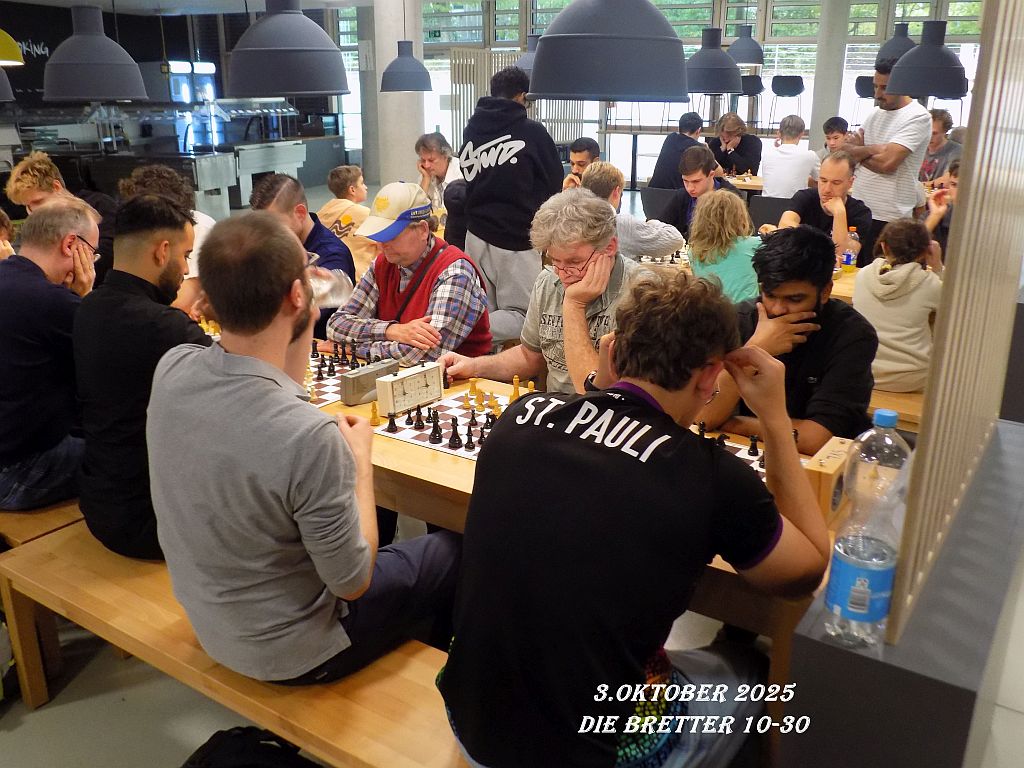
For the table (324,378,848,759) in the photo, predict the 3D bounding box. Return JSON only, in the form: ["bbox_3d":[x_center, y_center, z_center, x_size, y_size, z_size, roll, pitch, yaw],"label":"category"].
[{"bbox_3d":[-0.079,0.475,2.559,2.050,0.745,0.716,12,22,32],"label":"table"}]

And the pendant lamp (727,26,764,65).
[{"bbox_3d":[2.313,-3.363,8.804,0.395,0.355,0.395,0,18,0],"label":"pendant lamp"}]

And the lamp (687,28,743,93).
[{"bbox_3d":[1.186,-1.934,5.304,0.395,0.355,0.395,0,18,0],"label":"lamp"}]

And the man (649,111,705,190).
[{"bbox_3d":[1.677,-1.876,8.403,0.520,1.330,0.780,12,22,32],"label":"man"}]

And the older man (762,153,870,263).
[{"bbox_3d":[1.788,-0.648,5.161,0.570,1.330,0.720,12,22,33],"label":"older man"}]

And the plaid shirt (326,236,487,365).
[{"bbox_3d":[-0.372,-0.269,3.297,0.530,0.520,0.460,12,22,33],"label":"plaid shirt"}]

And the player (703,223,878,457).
[{"bbox_3d":[0.758,0.181,2.666,0.540,1.310,0.700,12,22,33],"label":"player"}]

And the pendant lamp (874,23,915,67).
[{"bbox_3d":[3.573,-3.114,8.179,0.400,0.370,0.400,12,22,32],"label":"pendant lamp"}]

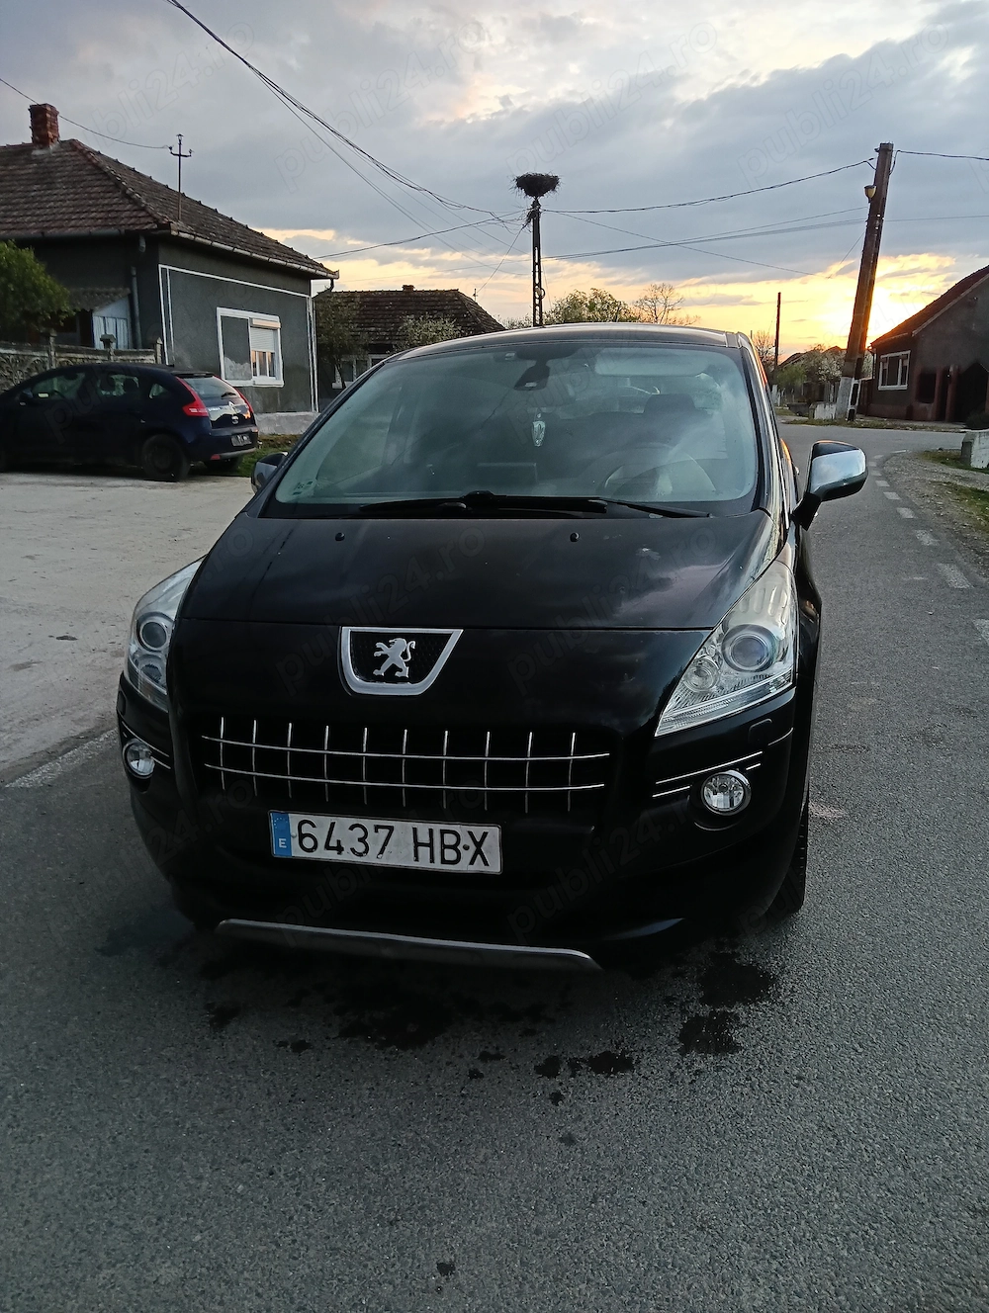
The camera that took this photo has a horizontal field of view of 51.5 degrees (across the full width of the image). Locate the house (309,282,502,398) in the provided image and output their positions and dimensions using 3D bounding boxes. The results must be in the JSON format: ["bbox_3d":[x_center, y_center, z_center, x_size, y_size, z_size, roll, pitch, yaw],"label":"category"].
[{"bbox_3d":[-3.794,-11.567,39.865,9.500,5.300,7.300,-2,14,0],"label":"house"}]

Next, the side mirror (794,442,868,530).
[{"bbox_3d":[1.058,-0.550,3.260,0.220,0.250,0.160,2,15,15],"label":"side mirror"}]

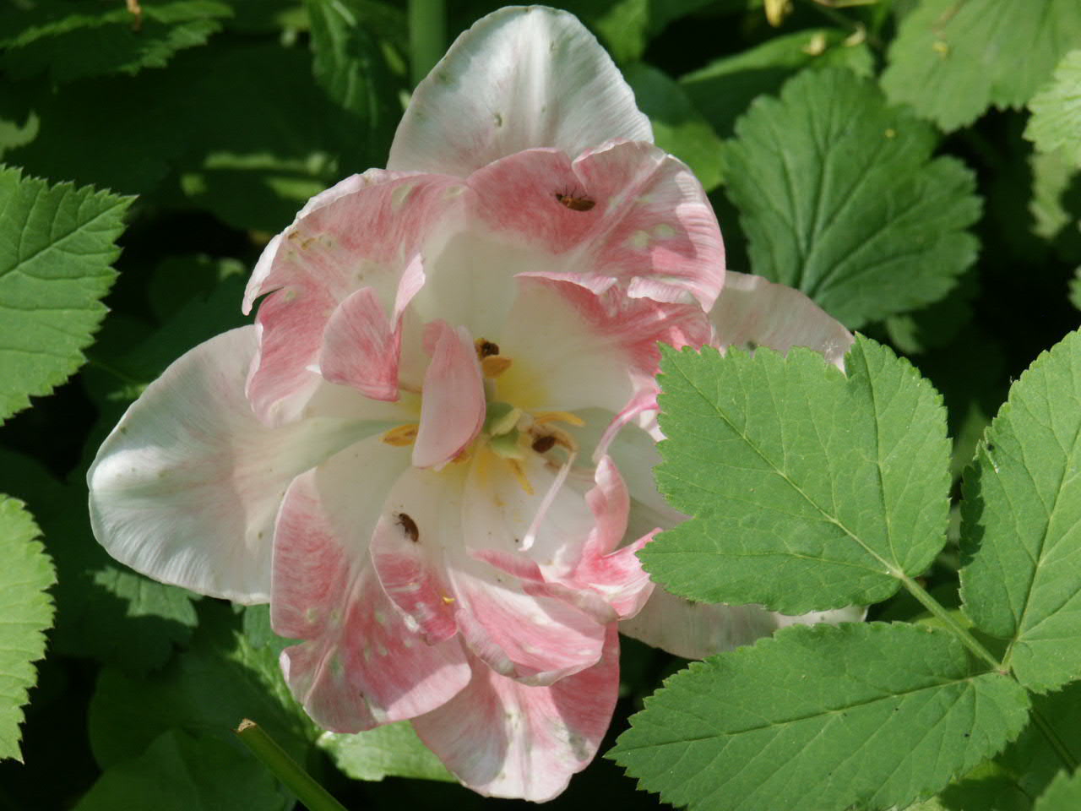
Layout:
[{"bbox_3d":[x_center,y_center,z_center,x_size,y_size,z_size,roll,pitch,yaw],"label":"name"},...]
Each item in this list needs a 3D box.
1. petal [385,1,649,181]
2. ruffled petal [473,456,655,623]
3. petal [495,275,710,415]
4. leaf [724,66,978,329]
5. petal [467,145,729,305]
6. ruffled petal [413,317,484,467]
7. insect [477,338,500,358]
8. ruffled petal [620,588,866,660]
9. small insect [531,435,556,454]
[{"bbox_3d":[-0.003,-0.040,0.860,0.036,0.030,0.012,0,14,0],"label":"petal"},{"bbox_3d":[0.003,0.018,0.848,0.024,0.014,0.030,-45,59,0],"label":"ruffled petal"},{"bbox_3d":[0.009,-0.008,0.848,0.033,0.026,0.014,-25,0,34],"label":"petal"},{"bbox_3d":[0.044,-0.029,0.890,0.036,0.008,0.037,8,67,3],"label":"leaf"},{"bbox_3d":[0.007,-0.024,0.848,0.032,0.019,0.014,10,24,2],"label":"petal"},{"bbox_3d":[-0.012,-0.001,0.838,0.008,0.018,0.008,11,18,15],"label":"ruffled petal"},{"bbox_3d":[-0.007,-0.008,0.855,0.004,0.002,0.002,23,42,27],"label":"insect"},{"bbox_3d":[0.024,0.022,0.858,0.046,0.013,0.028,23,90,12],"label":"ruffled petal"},{"bbox_3d":[0.000,0.005,0.857,0.004,0.002,0.002,-31,66,0],"label":"small insect"}]

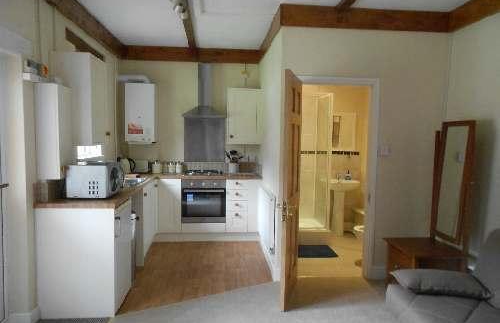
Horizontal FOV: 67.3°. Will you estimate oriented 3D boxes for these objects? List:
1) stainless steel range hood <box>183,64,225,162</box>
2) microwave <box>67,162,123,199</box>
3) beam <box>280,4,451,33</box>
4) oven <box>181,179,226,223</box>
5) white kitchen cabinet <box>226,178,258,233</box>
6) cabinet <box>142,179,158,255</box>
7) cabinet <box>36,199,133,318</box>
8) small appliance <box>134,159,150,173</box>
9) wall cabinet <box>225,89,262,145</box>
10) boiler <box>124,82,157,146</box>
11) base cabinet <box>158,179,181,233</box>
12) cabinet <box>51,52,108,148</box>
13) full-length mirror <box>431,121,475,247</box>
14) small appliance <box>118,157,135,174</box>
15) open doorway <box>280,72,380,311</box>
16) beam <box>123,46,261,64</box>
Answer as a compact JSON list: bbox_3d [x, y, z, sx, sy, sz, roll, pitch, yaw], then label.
[{"bbox_3d":[-0.633,-0.679,5.306,0.598,1.413,0.510,0,4,-5],"label":"stainless steel range hood"},{"bbox_3d":[-1.344,0.160,3.300,0.355,0.279,0.430,0,4,-5],"label":"microwave"},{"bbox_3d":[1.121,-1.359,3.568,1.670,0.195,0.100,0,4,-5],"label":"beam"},{"bbox_3d":[-0.644,0.519,5.338,0.599,0.604,0.550,0,4,-5],"label":"oven"},{"bbox_3d":[-0.118,0.581,5.339,0.446,0.720,0.550,0,4,-5],"label":"white kitchen cabinet"},{"bbox_3d":[-1.473,0.634,4.485,0.570,0.740,0.870,0,4,-5],"label":"cabinet"},{"bbox_3d":[-1.374,0.766,3.210,0.585,0.890,0.590,0,4,-5],"label":"cabinet"},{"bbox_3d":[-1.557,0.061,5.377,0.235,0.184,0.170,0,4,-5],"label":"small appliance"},{"bbox_3d":[-0.091,-0.633,5.380,0.483,0.774,0.300,0,4,-5],"label":"wall cabinet"},{"bbox_3d":[-1.501,-0.662,5.254,0.395,0.795,0.310,0,4,-5],"label":"boiler"},{"bbox_3d":[-1.092,0.571,5.292,0.308,0.724,0.550,0,5,-5],"label":"base cabinet"},{"bbox_3d":[-1.508,-0.531,3.337,0.325,0.760,0.410,0,4,-5],"label":"cabinet"},{"bbox_3d":[1.861,0.193,3.435,0.110,1.097,0.450,0,4,-5],"label":"full-length mirror"},{"bbox_3d":[-1.667,0.050,5.120,0.210,0.239,0.160,0,4,-5],"label":"small appliance"},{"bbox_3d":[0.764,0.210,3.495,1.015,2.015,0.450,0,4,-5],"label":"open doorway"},{"bbox_3d":[-0.841,-1.545,5.448,1.980,0.200,0.070,0,4,-5],"label":"beam"}]

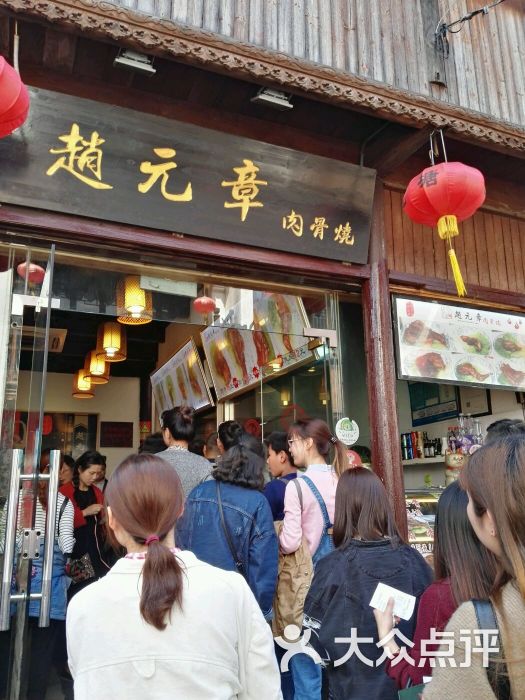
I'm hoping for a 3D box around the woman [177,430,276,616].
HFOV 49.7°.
[{"bbox_3d":[-0.168,1.177,2.746,0.520,1.610,0.340,1,-14,-8],"label":"woman"}]

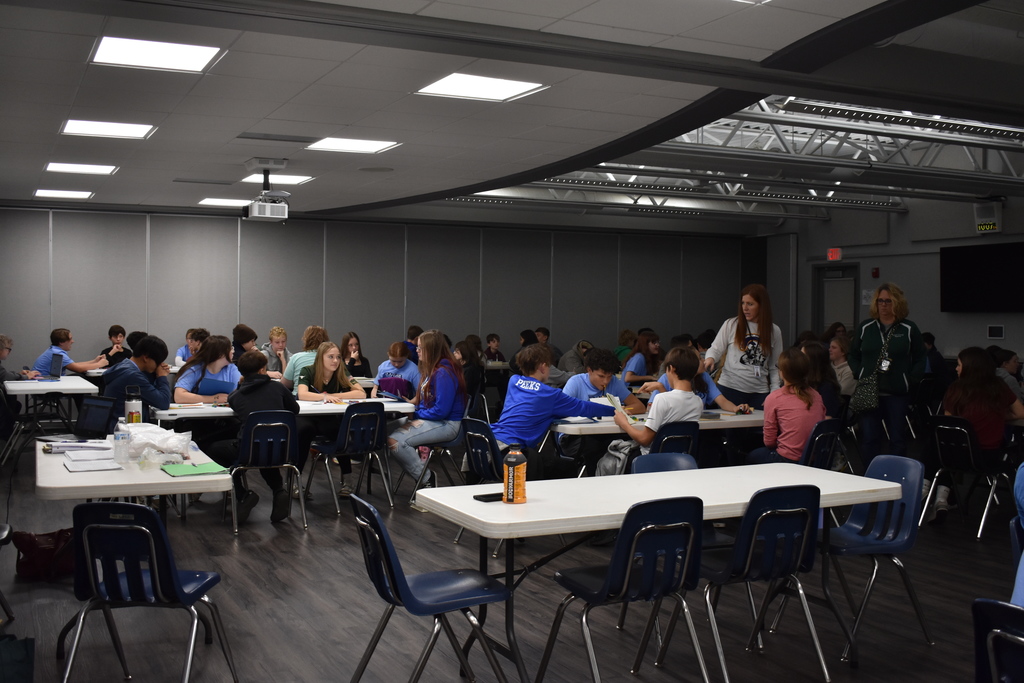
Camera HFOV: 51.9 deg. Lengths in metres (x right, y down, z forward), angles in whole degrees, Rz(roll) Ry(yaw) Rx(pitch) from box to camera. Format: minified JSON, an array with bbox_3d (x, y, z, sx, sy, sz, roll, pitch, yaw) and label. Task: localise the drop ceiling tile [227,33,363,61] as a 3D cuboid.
[{"bbox_3d":[-1.005,-1.456,5.110,0.605,0.020,0.605,-1,2,-26],"label":"drop ceiling tile"}]

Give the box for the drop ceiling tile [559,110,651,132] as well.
[{"bbox_3d":[0.641,-1.530,7.276,0.605,0.020,0.605,-1,2,-26],"label":"drop ceiling tile"}]

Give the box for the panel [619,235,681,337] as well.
[{"bbox_3d":[2.151,-0.377,16.409,1.150,2.600,0.080,-1,2,-26],"label":"panel"}]

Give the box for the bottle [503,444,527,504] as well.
[{"bbox_3d":[0.011,0.498,3.970,0.089,0.220,0.089,0,2,0],"label":"bottle"}]

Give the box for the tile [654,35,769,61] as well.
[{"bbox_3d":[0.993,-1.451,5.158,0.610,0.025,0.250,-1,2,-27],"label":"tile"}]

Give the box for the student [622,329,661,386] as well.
[{"bbox_3d":[1.276,0.519,9.700,0.720,1.220,0.460,0,2,-5],"label":"student"}]

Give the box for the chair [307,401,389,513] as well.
[{"bbox_3d":[-1.176,0.814,7.655,0.470,0.765,0.540,-1,2,-37],"label":"chair"}]

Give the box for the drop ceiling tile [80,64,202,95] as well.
[{"bbox_3d":[-2.061,-1.461,5.839,0.610,0.020,0.610,-1,2,-27],"label":"drop ceiling tile"}]

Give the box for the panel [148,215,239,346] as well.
[{"bbox_3d":[-4.034,-0.278,13.378,1.140,2.600,0.080,-1,2,-26],"label":"panel"}]

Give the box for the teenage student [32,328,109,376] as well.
[{"bbox_3d":[-4.897,0.479,11.700,0.860,1.200,0.480,-1,2,-18],"label":"teenage student"}]

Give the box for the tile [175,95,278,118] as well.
[{"bbox_3d":[-1.814,-1.507,6.736,0.605,0.020,0.605,-1,2,-26],"label":"tile"}]

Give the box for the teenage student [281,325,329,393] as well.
[{"bbox_3d":[-1.819,0.513,9.500,0.500,1.260,0.780,0,2,12],"label":"teenage student"}]

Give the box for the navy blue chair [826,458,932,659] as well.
[{"bbox_3d":[1.488,0.918,4.578,0.540,0.770,0.470,0,2,-25],"label":"navy blue chair"}]

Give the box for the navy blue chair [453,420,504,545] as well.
[{"bbox_3d":[-0.006,0.863,6.451,0.540,0.770,0.470,-1,2,-33],"label":"navy blue chair"}]

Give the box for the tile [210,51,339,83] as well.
[{"bbox_3d":[-1.256,-1.455,5.564,0.610,0.020,0.610,-1,2,-27],"label":"tile"}]

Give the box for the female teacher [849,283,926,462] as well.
[{"bbox_3d":[2.765,0.393,7.750,0.540,1.630,0.360,1,2,25],"label":"female teacher"}]

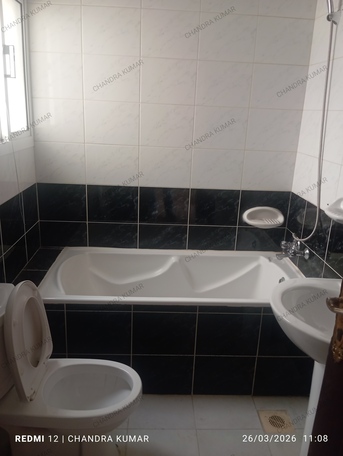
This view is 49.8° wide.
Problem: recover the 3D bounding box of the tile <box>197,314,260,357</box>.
[{"bbox_3d":[0.295,0.557,1.920,0.330,0.249,0.010,2,16,-3],"label":"tile"}]

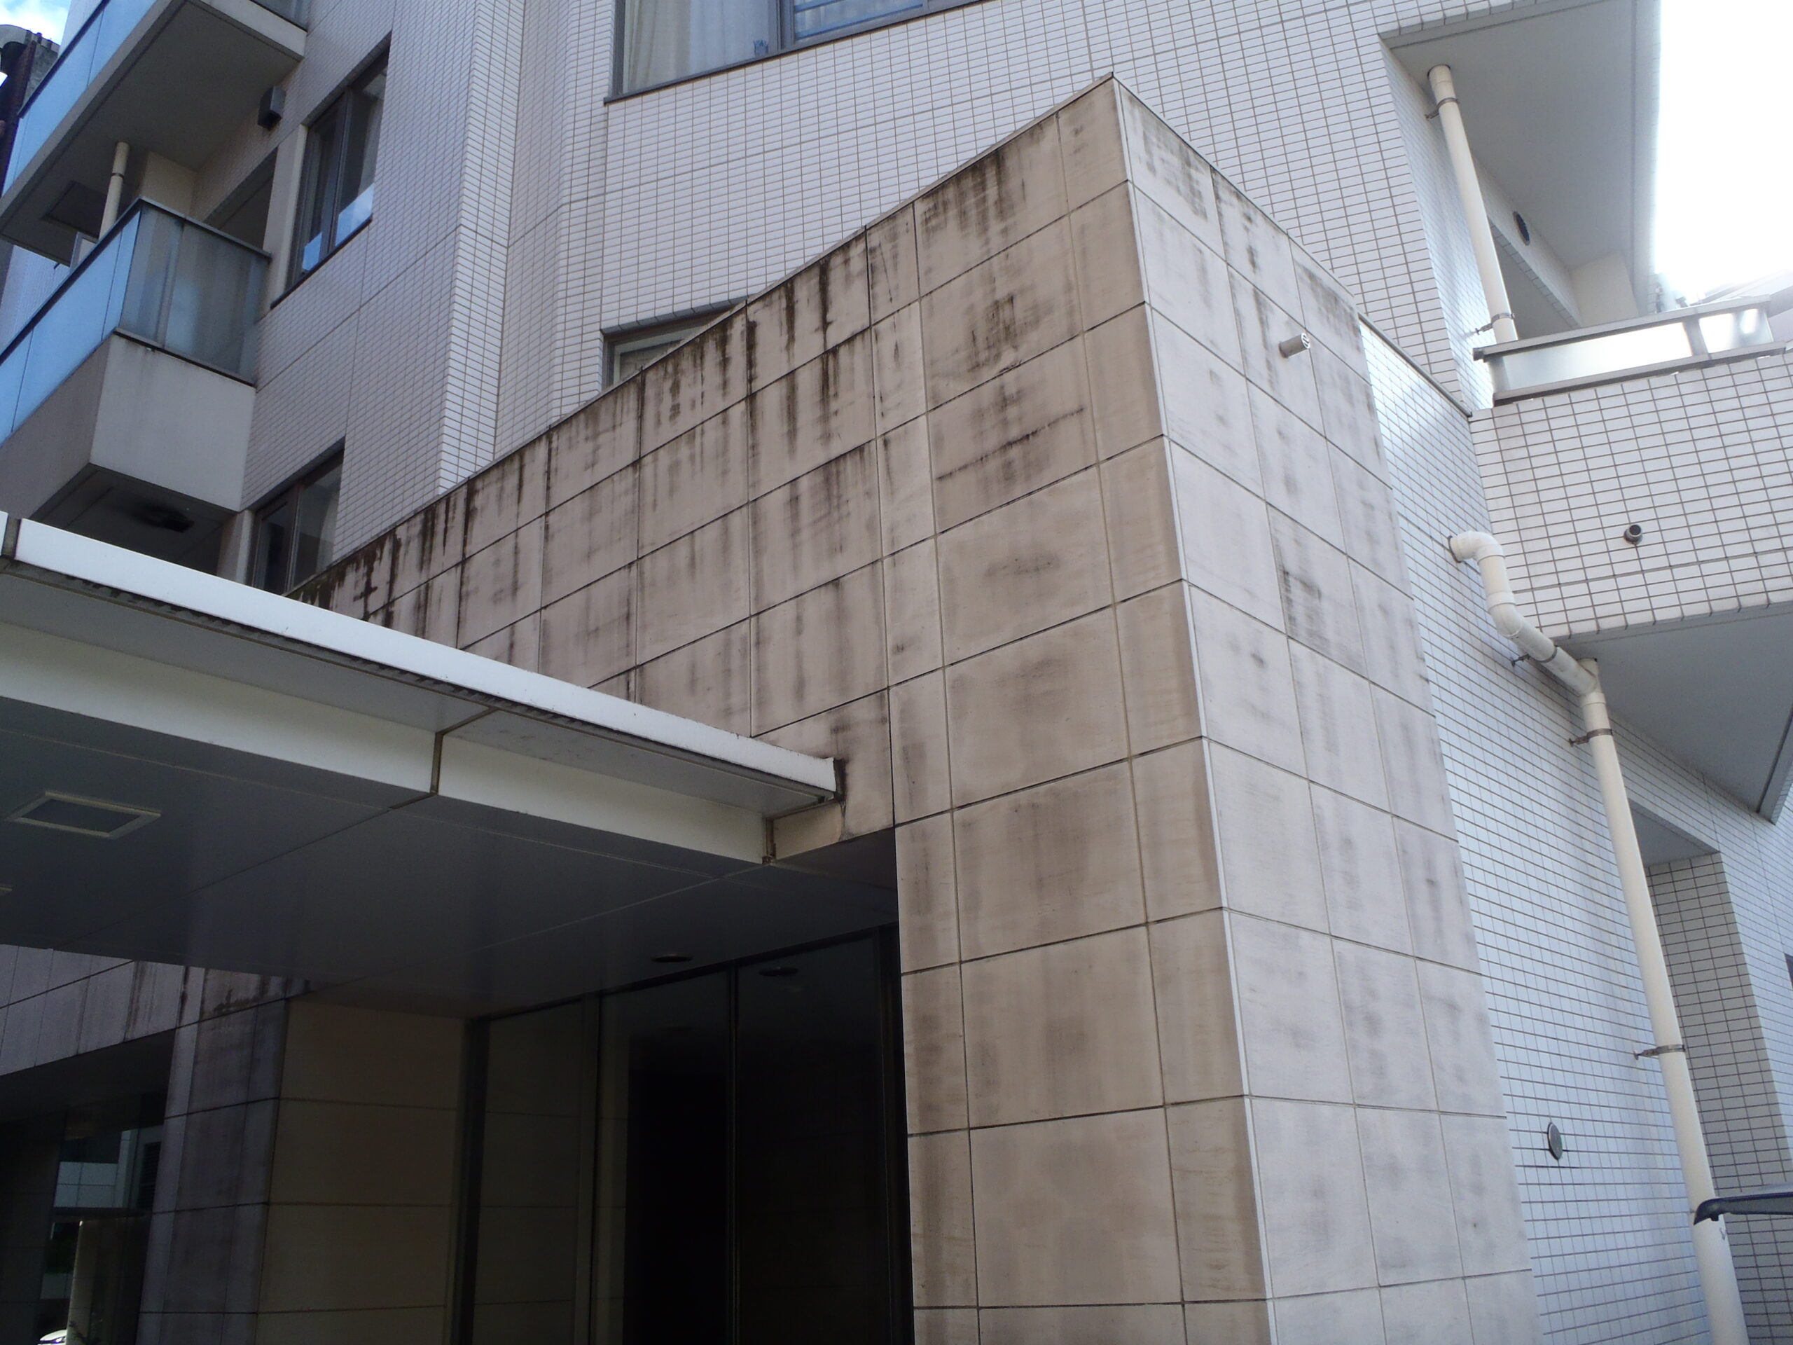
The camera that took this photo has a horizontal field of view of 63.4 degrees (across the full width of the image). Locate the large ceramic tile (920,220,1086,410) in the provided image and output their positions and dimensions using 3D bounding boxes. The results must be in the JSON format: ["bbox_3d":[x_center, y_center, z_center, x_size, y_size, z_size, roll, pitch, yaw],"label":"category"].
[{"bbox_3d":[0.303,-1.028,4.202,0.555,0.398,0.030,-20,-27,38],"label":"large ceramic tile"}]

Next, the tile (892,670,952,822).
[{"bbox_3d":[0.069,0.210,4.107,0.201,0.408,0.020,-20,-27,38],"label":"tile"}]

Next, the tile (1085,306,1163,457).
[{"bbox_3d":[0.603,-0.756,3.822,0.194,0.398,0.030,-20,-27,38],"label":"tile"}]

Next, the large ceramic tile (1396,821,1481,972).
[{"bbox_3d":[1.593,0.667,4.299,0.030,0.409,0.474,-20,-27,38],"label":"large ceramic tile"}]

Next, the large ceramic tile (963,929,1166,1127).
[{"bbox_3d":[0.398,0.876,3.552,0.570,0.410,0.025,-20,-27,38],"label":"large ceramic tile"}]

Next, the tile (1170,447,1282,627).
[{"bbox_3d":[0.862,-0.338,3.812,0.030,0.398,0.488,-20,-27,38],"label":"tile"}]

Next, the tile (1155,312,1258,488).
[{"bbox_3d":[0.847,-0.719,3.945,0.022,0.399,0.499,-20,-27,38],"label":"tile"}]

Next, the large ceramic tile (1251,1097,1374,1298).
[{"bbox_3d":[0.962,1.198,3.312,0.020,0.408,0.499,-20,-28,38],"label":"large ceramic tile"}]

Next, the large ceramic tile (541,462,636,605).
[{"bbox_3d":[-1.157,-0.521,5.521,0.582,0.408,0.020,-20,-27,38],"label":"large ceramic tile"}]

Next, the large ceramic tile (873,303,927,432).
[{"bbox_3d":[0.019,-0.924,4.436,0.198,0.398,0.030,-20,-27,38],"label":"large ceramic tile"}]

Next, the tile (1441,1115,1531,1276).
[{"bbox_3d":[1.601,1.425,3.970,0.030,0.403,0.473,-20,-27,38],"label":"tile"}]

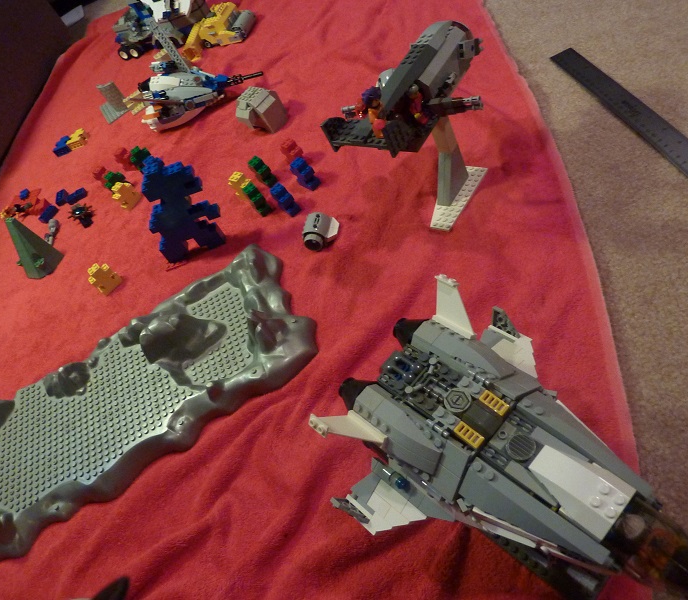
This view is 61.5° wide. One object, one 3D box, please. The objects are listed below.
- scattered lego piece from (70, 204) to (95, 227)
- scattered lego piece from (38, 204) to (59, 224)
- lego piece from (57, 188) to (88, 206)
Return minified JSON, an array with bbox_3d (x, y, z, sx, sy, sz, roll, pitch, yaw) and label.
[{"bbox_3d":[-0.415,-0.134,0.917,0.040,0.022,0.038,-14,51,16],"label":"scattered lego piece"},{"bbox_3d":[-0.509,-0.147,0.993,0.016,0.011,0.032,11,61,31],"label":"scattered lego piece"},{"bbox_3d":[-0.461,-0.177,0.979,0.052,0.011,0.034,-29,48,3],"label":"lego piece"}]

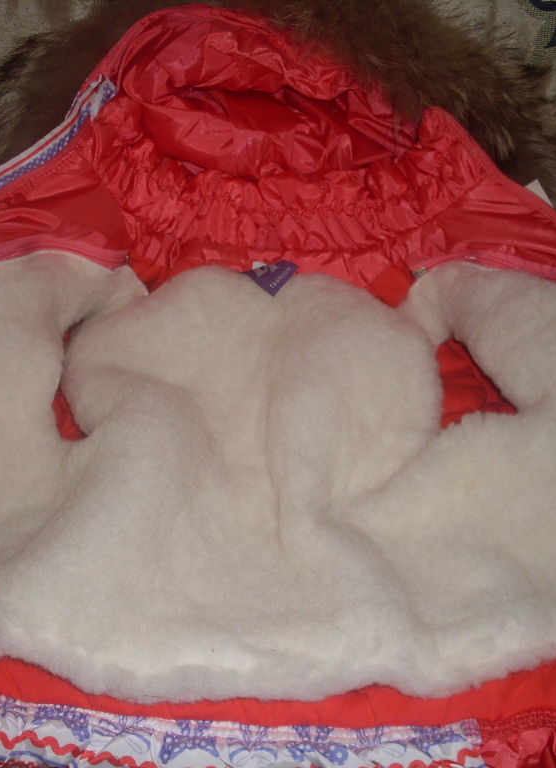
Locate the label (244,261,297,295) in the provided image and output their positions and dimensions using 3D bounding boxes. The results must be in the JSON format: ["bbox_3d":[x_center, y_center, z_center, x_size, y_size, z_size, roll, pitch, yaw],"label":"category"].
[{"bbox_3d":[-0.006,-0.087,0.870,0.035,0.008,0.034,34,71,12],"label":"label"}]

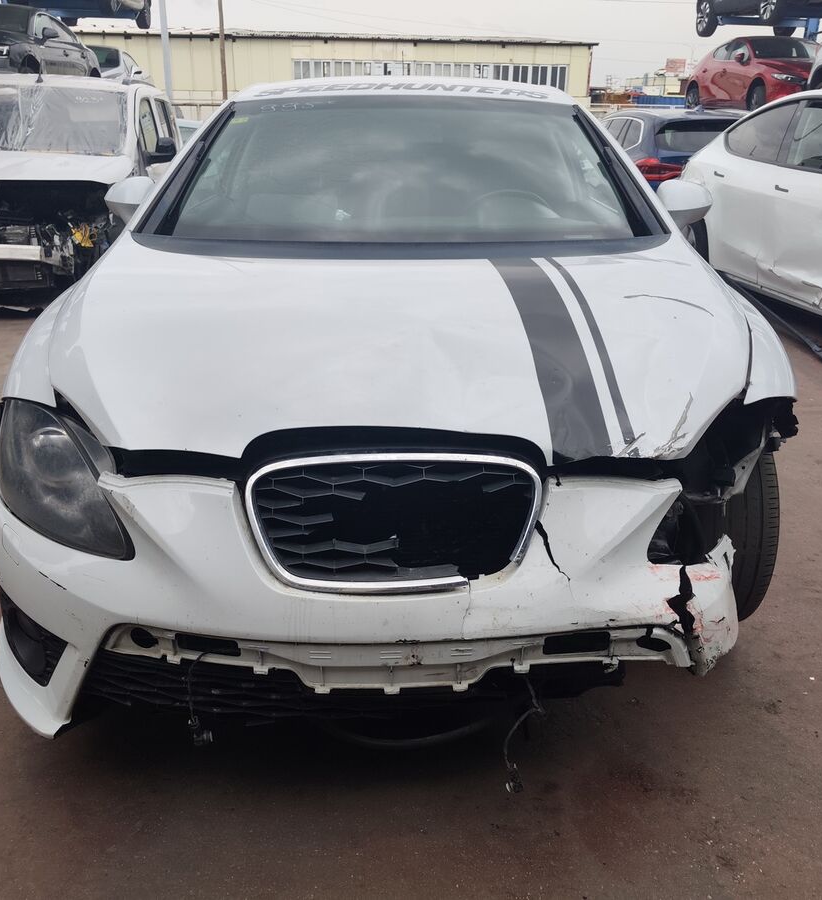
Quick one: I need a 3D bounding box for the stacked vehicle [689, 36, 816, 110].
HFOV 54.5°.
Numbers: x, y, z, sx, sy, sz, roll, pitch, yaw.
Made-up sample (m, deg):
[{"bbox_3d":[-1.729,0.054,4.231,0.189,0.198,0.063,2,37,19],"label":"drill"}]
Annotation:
[{"bbox_3d":[7.758,-8.203,17.530,1.800,1.440,4.460,-3,21,-8],"label":"stacked vehicle"}]

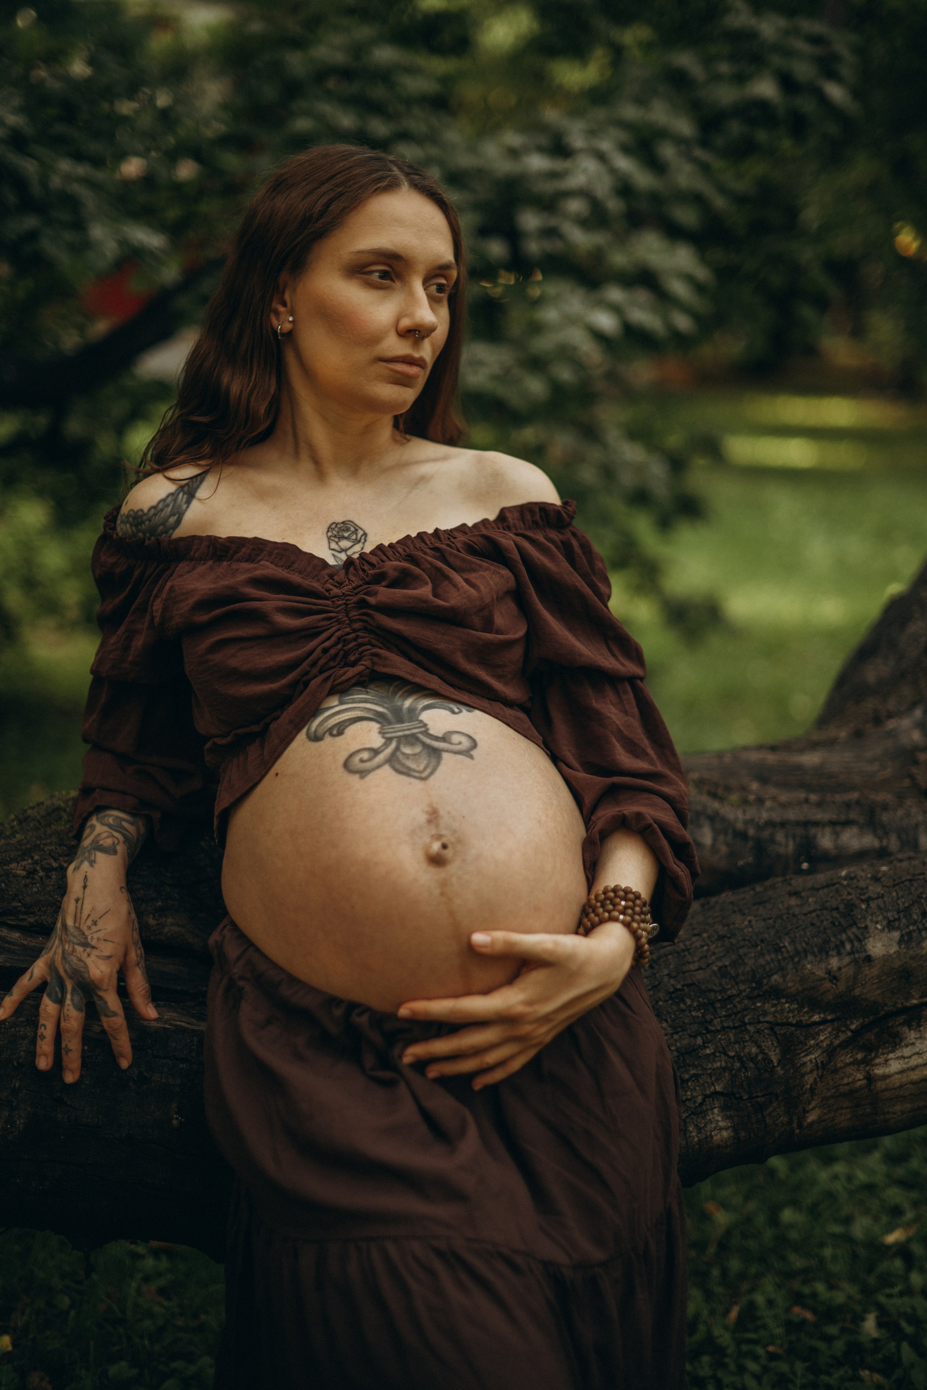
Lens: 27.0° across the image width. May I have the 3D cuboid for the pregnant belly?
[{"bbox_3d":[-0.049,0.123,1.600,0.300,0.280,0.200,-8,-3,-10],"label":"pregnant belly"}]

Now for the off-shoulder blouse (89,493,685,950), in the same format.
[{"bbox_3d":[-0.070,0.022,1.700,0.540,0.370,0.290,-4,-3,-3],"label":"off-shoulder blouse"}]

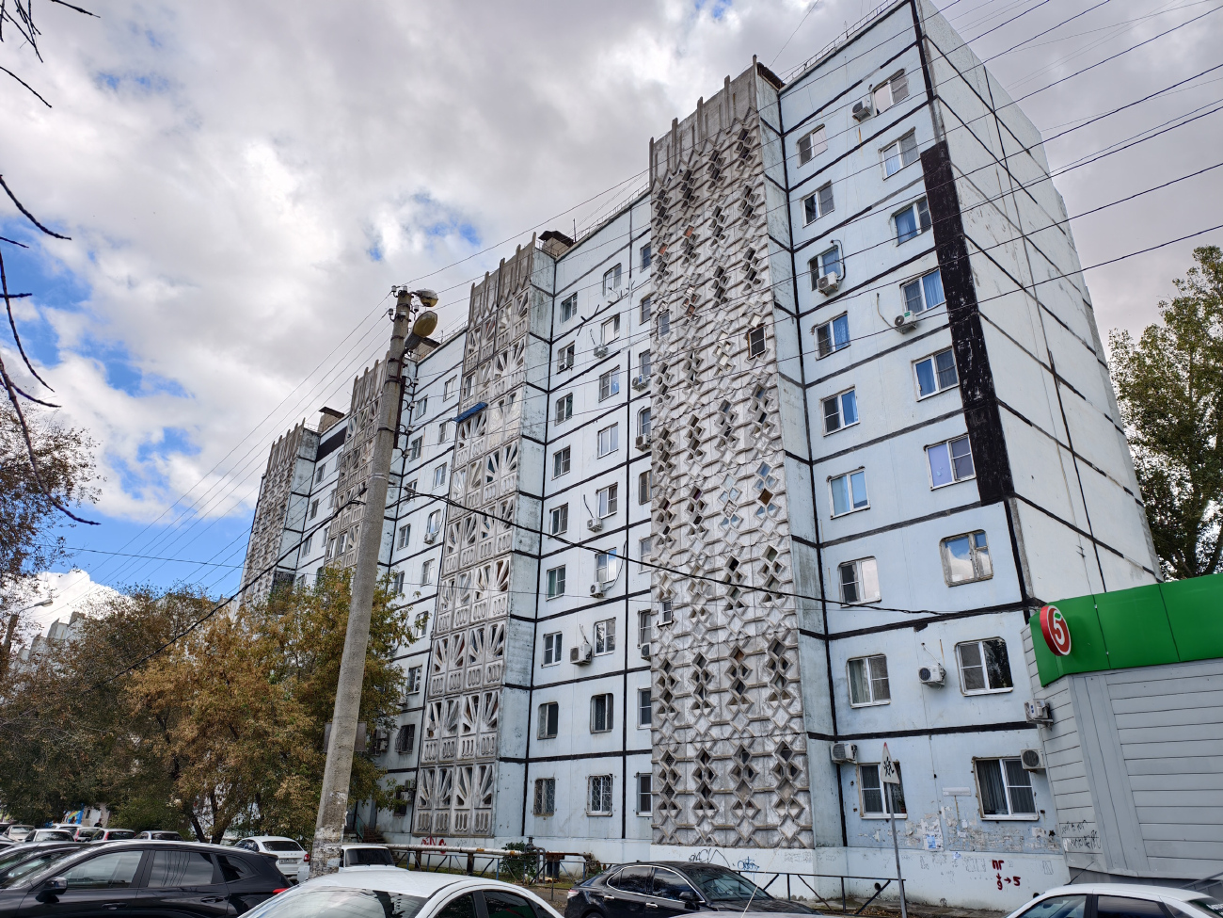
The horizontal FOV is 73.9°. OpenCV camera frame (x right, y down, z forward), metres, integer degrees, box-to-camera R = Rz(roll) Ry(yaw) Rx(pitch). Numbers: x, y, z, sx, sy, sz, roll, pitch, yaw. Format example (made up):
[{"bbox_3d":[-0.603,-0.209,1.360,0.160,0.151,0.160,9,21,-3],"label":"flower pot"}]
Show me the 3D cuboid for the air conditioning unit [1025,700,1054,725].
[{"bbox_3d":[9.900,5.855,18.871,0.290,0.470,0.660,-2,-25,8],"label":"air conditioning unit"}]

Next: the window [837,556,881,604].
[{"bbox_3d":[7.472,3.724,24.564,0.150,1.364,1.297,21,-31,-37],"label":"window"}]

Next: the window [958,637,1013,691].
[{"bbox_3d":[9.400,5.221,20.501,0.150,1.285,1.270,21,-31,-37],"label":"window"}]

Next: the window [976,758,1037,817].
[{"bbox_3d":[9.373,7.805,19.305,0.150,1.337,1.287,21,-31,-37],"label":"window"}]

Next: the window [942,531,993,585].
[{"bbox_3d":[9.458,2.651,21.652,0.150,1.274,1.240,21,-31,-37],"label":"window"}]

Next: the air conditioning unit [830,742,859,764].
[{"bbox_3d":[6.580,8.296,22.974,0.270,0.470,0.680,21,-31,-37],"label":"air conditioning unit"}]

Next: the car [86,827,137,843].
[{"bbox_3d":[-24.011,18.348,38.595,1.700,1.500,3.950,22,-32,-38],"label":"car"}]

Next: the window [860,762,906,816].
[{"bbox_3d":[7.102,8.703,21.303,0.150,1.300,1.220,21,-31,-37],"label":"window"}]

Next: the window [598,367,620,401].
[{"bbox_3d":[-0.088,-3.428,37.364,0.150,1.360,1.359,21,-31,-37],"label":"window"}]

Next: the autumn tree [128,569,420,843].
[{"bbox_3d":[-13.968,10.590,34.547,11.400,12.500,10.600,10,-26,-19],"label":"autumn tree"}]

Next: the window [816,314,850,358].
[{"bbox_3d":[7.463,-4.129,27.366,0.150,1.233,1.277,21,-31,-37],"label":"window"}]

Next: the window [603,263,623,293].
[{"bbox_3d":[0.108,-8.411,38.203,0.150,1.300,1.220,21,-31,-37],"label":"window"}]

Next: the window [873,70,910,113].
[{"bbox_3d":[9.715,-12.673,28.271,0.150,1.300,1.260,21,-31,-37],"label":"window"}]

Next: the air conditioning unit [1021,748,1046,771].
[{"bbox_3d":[9.829,6.875,18.606,0.310,0.440,0.700,21,-31,-37],"label":"air conditioning unit"}]

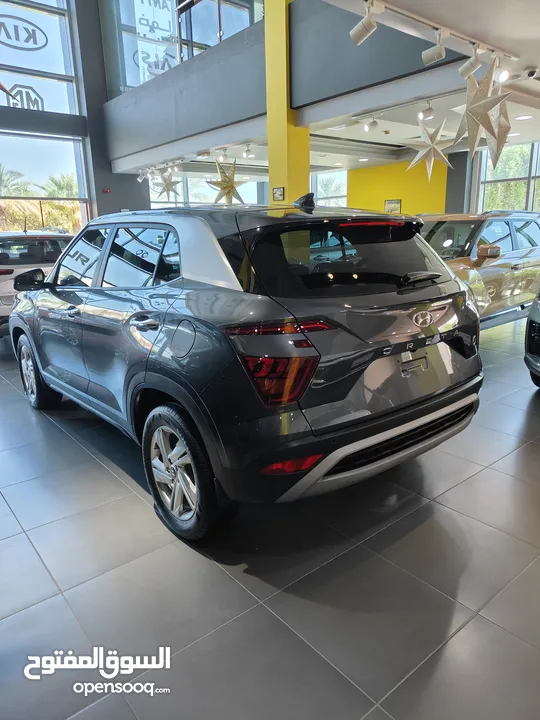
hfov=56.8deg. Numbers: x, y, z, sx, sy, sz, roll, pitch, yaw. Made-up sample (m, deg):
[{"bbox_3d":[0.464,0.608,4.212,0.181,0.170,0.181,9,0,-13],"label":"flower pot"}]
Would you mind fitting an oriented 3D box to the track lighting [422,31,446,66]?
[{"bbox_3d":[0.962,-1.819,2.920,0.096,0.180,0.170,-11,17,-34],"label":"track lighting"}]

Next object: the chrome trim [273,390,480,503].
[{"bbox_3d":[0.634,0.370,2.406,1.420,0.275,0.230,-13,18,-38],"label":"chrome trim"}]

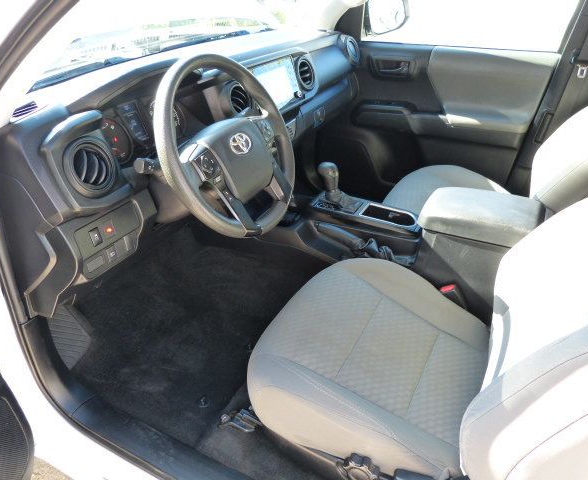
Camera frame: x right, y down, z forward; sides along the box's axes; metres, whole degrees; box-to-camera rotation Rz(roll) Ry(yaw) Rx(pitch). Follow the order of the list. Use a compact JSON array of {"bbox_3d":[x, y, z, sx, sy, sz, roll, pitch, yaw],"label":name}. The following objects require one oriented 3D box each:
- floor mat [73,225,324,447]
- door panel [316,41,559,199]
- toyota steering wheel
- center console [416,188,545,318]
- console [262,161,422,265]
[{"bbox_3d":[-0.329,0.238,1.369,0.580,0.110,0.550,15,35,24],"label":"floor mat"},{"bbox_3d":[0.490,-0.452,1.868,0.910,0.640,0.140,15,35,24],"label":"door panel"},{"bbox_3d":[-0.135,-0.186,0.955,0.110,0.380,0.380,-11,22,37],"label":"toyota steering wheel"},{"bbox_3d":[0.482,0.038,1.200,0.285,0.290,0.205,15,35,24],"label":"center console"},{"bbox_3d":[0.141,-0.070,1.266,0.450,0.220,0.225,15,35,24],"label":"console"}]

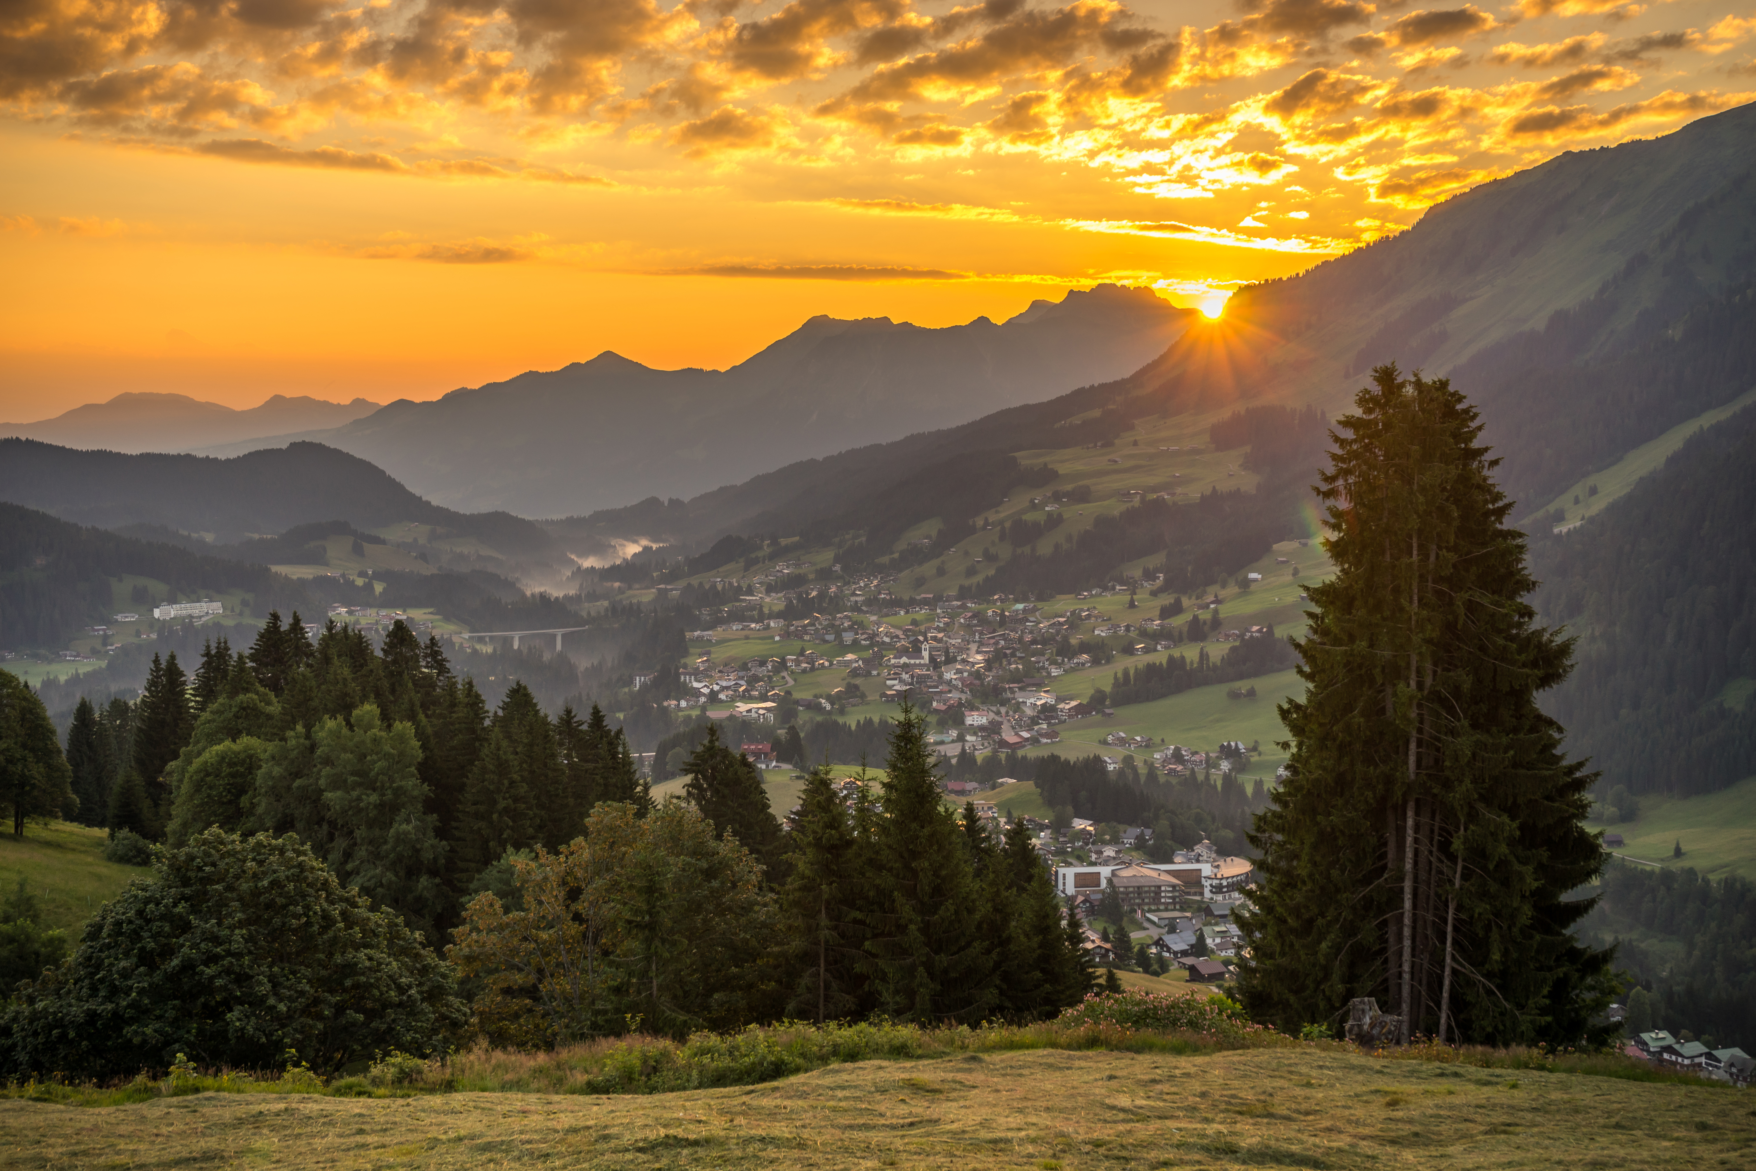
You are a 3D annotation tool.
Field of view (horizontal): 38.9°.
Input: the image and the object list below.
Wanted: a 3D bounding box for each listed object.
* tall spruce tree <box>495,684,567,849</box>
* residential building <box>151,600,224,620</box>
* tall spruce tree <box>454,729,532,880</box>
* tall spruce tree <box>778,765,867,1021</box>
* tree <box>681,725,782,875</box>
[{"bbox_3d":[-25.762,14.392,185.000,5.410,14.290,5.410,0,4,0],"label":"tall spruce tree"},{"bbox_3d":[-857.407,30.273,3100.000,86.000,19.000,20.000,-3,4,-36],"label":"residential building"},{"bbox_3d":[-25.571,15.294,165.000,5.190,11.470,5.190,0,4,0],"label":"tall spruce tree"},{"bbox_3d":[-1.809,10.225,82.000,3.080,8.600,3.080,0,4,0],"label":"tall spruce tree"},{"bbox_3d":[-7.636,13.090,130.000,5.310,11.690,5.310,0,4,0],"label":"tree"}]

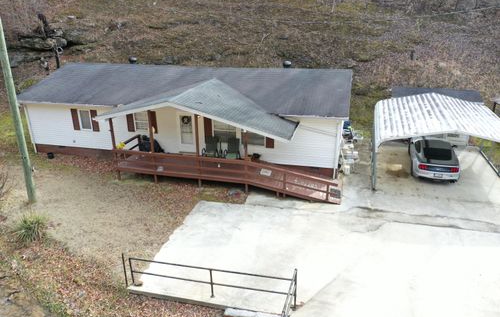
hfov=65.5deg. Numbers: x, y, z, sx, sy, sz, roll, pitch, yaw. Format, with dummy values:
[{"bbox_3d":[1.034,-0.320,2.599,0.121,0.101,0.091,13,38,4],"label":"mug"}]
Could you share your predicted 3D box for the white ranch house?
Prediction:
[{"bbox_3d":[-3.315,-2.779,21.903,17.230,4.470,10.730,4,22,13],"label":"white ranch house"}]

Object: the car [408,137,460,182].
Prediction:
[{"bbox_3d":[8.969,-0.153,19.027,1.930,1.380,4.780,6,22,17],"label":"car"}]

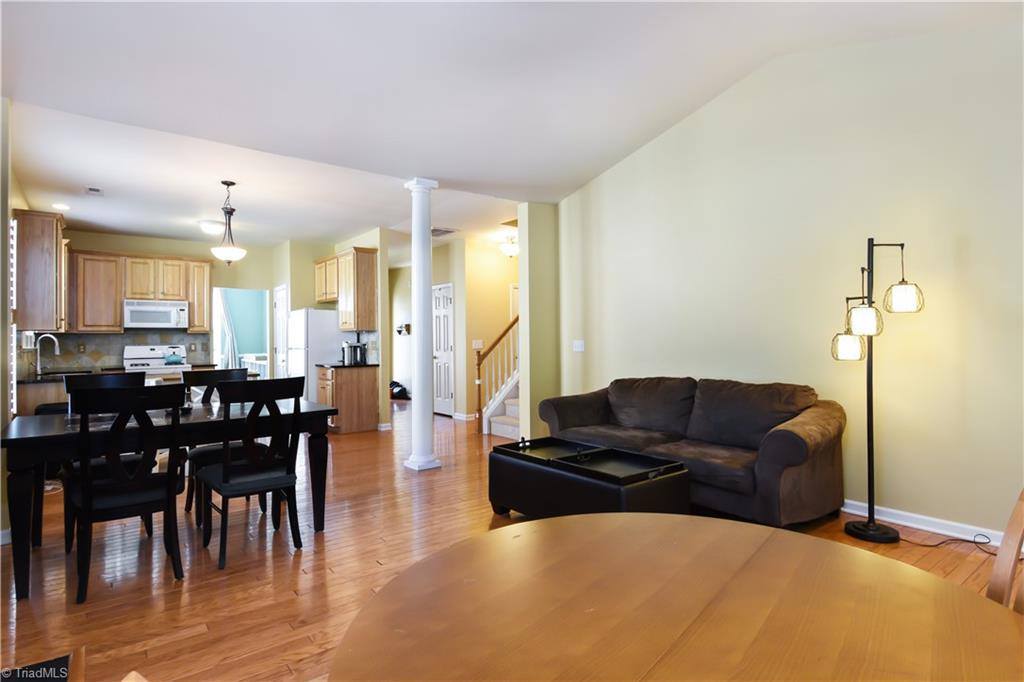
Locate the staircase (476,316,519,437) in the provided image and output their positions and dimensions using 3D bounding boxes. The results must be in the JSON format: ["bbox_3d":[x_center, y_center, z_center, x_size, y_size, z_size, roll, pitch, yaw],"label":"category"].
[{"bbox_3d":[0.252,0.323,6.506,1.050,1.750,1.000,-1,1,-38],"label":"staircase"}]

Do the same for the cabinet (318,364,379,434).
[{"bbox_3d":[-2.256,0.783,7.031,0.632,0.880,0.690,0,0,-38],"label":"cabinet"}]

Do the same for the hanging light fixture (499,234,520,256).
[{"bbox_3d":[-0.016,-1.417,7.642,0.360,0.344,0.360,0,0,0],"label":"hanging light fixture"}]

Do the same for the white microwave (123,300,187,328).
[{"bbox_3d":[-5.051,-0.369,7.273,0.740,0.390,0.400,-1,1,-38],"label":"white microwave"}]

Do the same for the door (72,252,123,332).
[{"bbox_3d":[-5.661,-0.648,7.034,0.485,1.060,0.030,0,0,-38],"label":"door"}]

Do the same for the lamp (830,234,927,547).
[{"bbox_3d":[2.315,0.288,3.225,0.490,1.850,0.440,0,1,0],"label":"lamp"}]

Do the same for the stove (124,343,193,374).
[{"bbox_3d":[-5.134,0.658,7.423,0.760,1.180,0.680,0,0,-38],"label":"stove"}]

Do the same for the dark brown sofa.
[{"bbox_3d":[1.321,0.773,4.199,0.900,0.880,2.370,-1,1,-38],"label":"dark brown sofa"}]

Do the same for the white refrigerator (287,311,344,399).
[{"bbox_3d":[-2.773,0.376,7.508,0.740,1.665,0.820,-1,1,-38],"label":"white refrigerator"}]

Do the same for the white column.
[{"bbox_3d":[-0.861,-0.159,4.897,0.240,2.715,0.240,0,0,-38],"label":"white column"}]

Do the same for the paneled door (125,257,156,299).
[{"bbox_3d":[-5.302,-0.893,7.314,0.348,0.573,0.030,0,0,-38],"label":"paneled door"}]

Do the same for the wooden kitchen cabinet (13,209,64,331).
[{"bbox_3d":[-4.750,-0.672,5.154,0.354,1.135,0.710,0,0,-38],"label":"wooden kitchen cabinet"}]

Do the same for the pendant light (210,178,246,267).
[{"bbox_3d":[-2.837,-1.173,5.133,0.366,0.822,0.366,0,0,-38],"label":"pendant light"}]

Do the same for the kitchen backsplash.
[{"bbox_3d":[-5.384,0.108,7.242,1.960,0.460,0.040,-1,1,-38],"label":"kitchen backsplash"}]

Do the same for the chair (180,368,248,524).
[{"bbox_3d":[-2.092,0.734,3.721,0.470,1.010,0.530,-1,1,-38],"label":"chair"}]

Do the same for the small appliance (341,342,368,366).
[{"bbox_3d":[-2.141,0.163,6.856,0.300,0.325,0.240,-1,1,-38],"label":"small appliance"}]

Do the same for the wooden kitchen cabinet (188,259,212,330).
[{"bbox_3d":[-4.840,-0.669,7.881,0.280,1.095,0.360,0,0,-38],"label":"wooden kitchen cabinet"}]

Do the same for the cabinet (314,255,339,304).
[{"bbox_3d":[-2.653,-0.922,7.770,0.352,0.643,0.990,0,0,-38],"label":"cabinet"}]

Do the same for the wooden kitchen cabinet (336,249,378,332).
[{"bbox_3d":[-2.107,-0.678,6.991,0.350,1.105,0.590,-1,1,-38],"label":"wooden kitchen cabinet"}]

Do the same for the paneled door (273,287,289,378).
[{"bbox_3d":[-3.720,0.198,8.297,0.040,2.090,0.810,0,0,-38],"label":"paneled door"}]

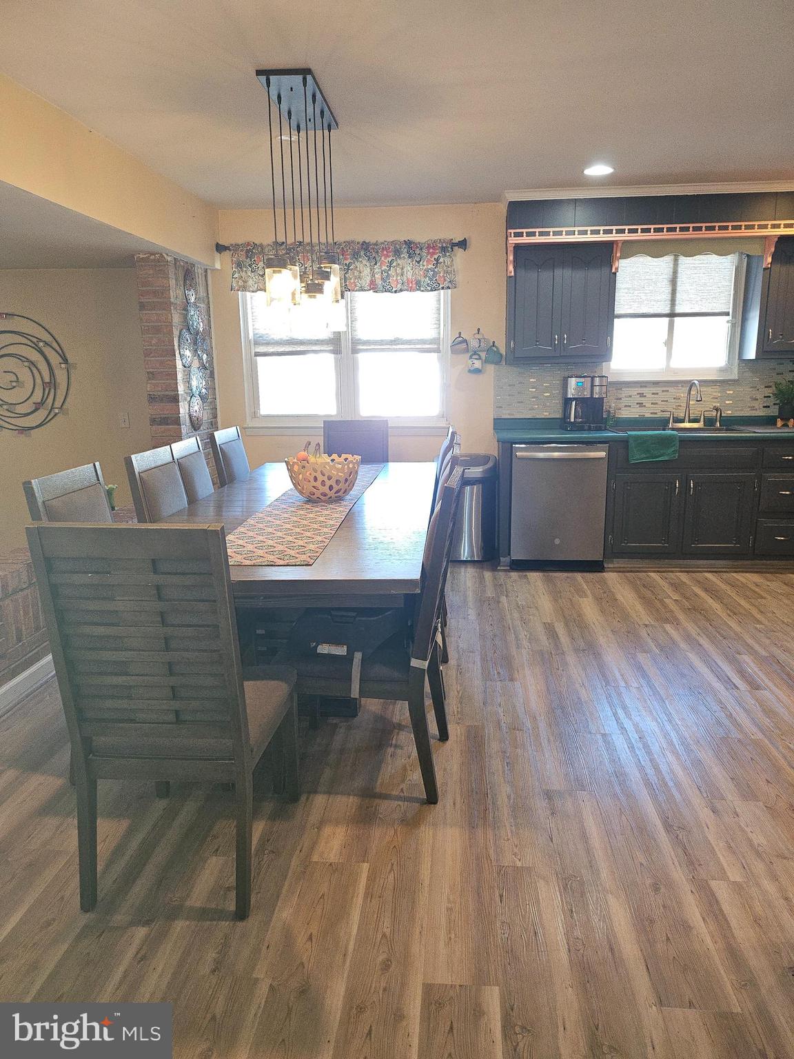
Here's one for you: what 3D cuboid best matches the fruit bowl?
[{"bbox_3d":[-0.336,-0.241,3.371,0.348,0.191,0.348,-1,13,0],"label":"fruit bowl"}]

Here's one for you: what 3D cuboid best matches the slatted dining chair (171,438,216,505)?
[{"bbox_3d":[-0.725,0.069,3.630,0.610,1.018,0.469,0,13,5],"label":"slatted dining chair"}]

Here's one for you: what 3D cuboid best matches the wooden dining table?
[{"bbox_3d":[-0.368,0.247,3.438,1.070,0.775,2.430,0,13,4],"label":"wooden dining table"}]

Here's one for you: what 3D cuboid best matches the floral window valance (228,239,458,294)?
[{"bbox_3d":[-0.373,-1.808,5.056,1.576,0.339,0.100,0,13,4],"label":"floral window valance"}]

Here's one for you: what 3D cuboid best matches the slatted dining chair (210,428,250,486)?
[{"bbox_3d":[-0.715,-0.066,4.252,0.570,1.025,0.460,0,13,4],"label":"slatted dining chair"}]

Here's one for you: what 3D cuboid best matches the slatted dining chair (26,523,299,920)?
[{"bbox_3d":[-0.582,0.442,2.041,0.478,1.030,0.565,0,13,4],"label":"slatted dining chair"}]

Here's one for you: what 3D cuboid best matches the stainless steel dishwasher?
[{"bbox_3d":[1.076,-0.210,5.056,0.605,0.824,0.600,0,13,4],"label":"stainless steel dishwasher"}]

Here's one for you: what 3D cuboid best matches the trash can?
[{"bbox_3d":[0.490,-0.147,5.230,0.430,0.715,0.300,0,13,4],"label":"trash can"}]

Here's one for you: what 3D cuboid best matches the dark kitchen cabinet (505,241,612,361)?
[{"bbox_3d":[1.051,-1.487,4.832,0.665,0.761,0.317,0,13,5],"label":"dark kitchen cabinet"}]

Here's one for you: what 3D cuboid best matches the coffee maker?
[{"bbox_3d":[1.286,-0.883,5.061,0.275,0.380,0.255,0,13,4],"label":"coffee maker"}]

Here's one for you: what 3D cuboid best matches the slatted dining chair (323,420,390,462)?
[{"bbox_3d":[-0.279,-0.156,4.608,0.469,1.018,0.610,0,13,5],"label":"slatted dining chair"}]

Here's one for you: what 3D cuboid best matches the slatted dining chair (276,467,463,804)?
[{"bbox_3d":[-0.092,0.317,2.474,0.605,1.018,0.473,1,13,9],"label":"slatted dining chair"}]

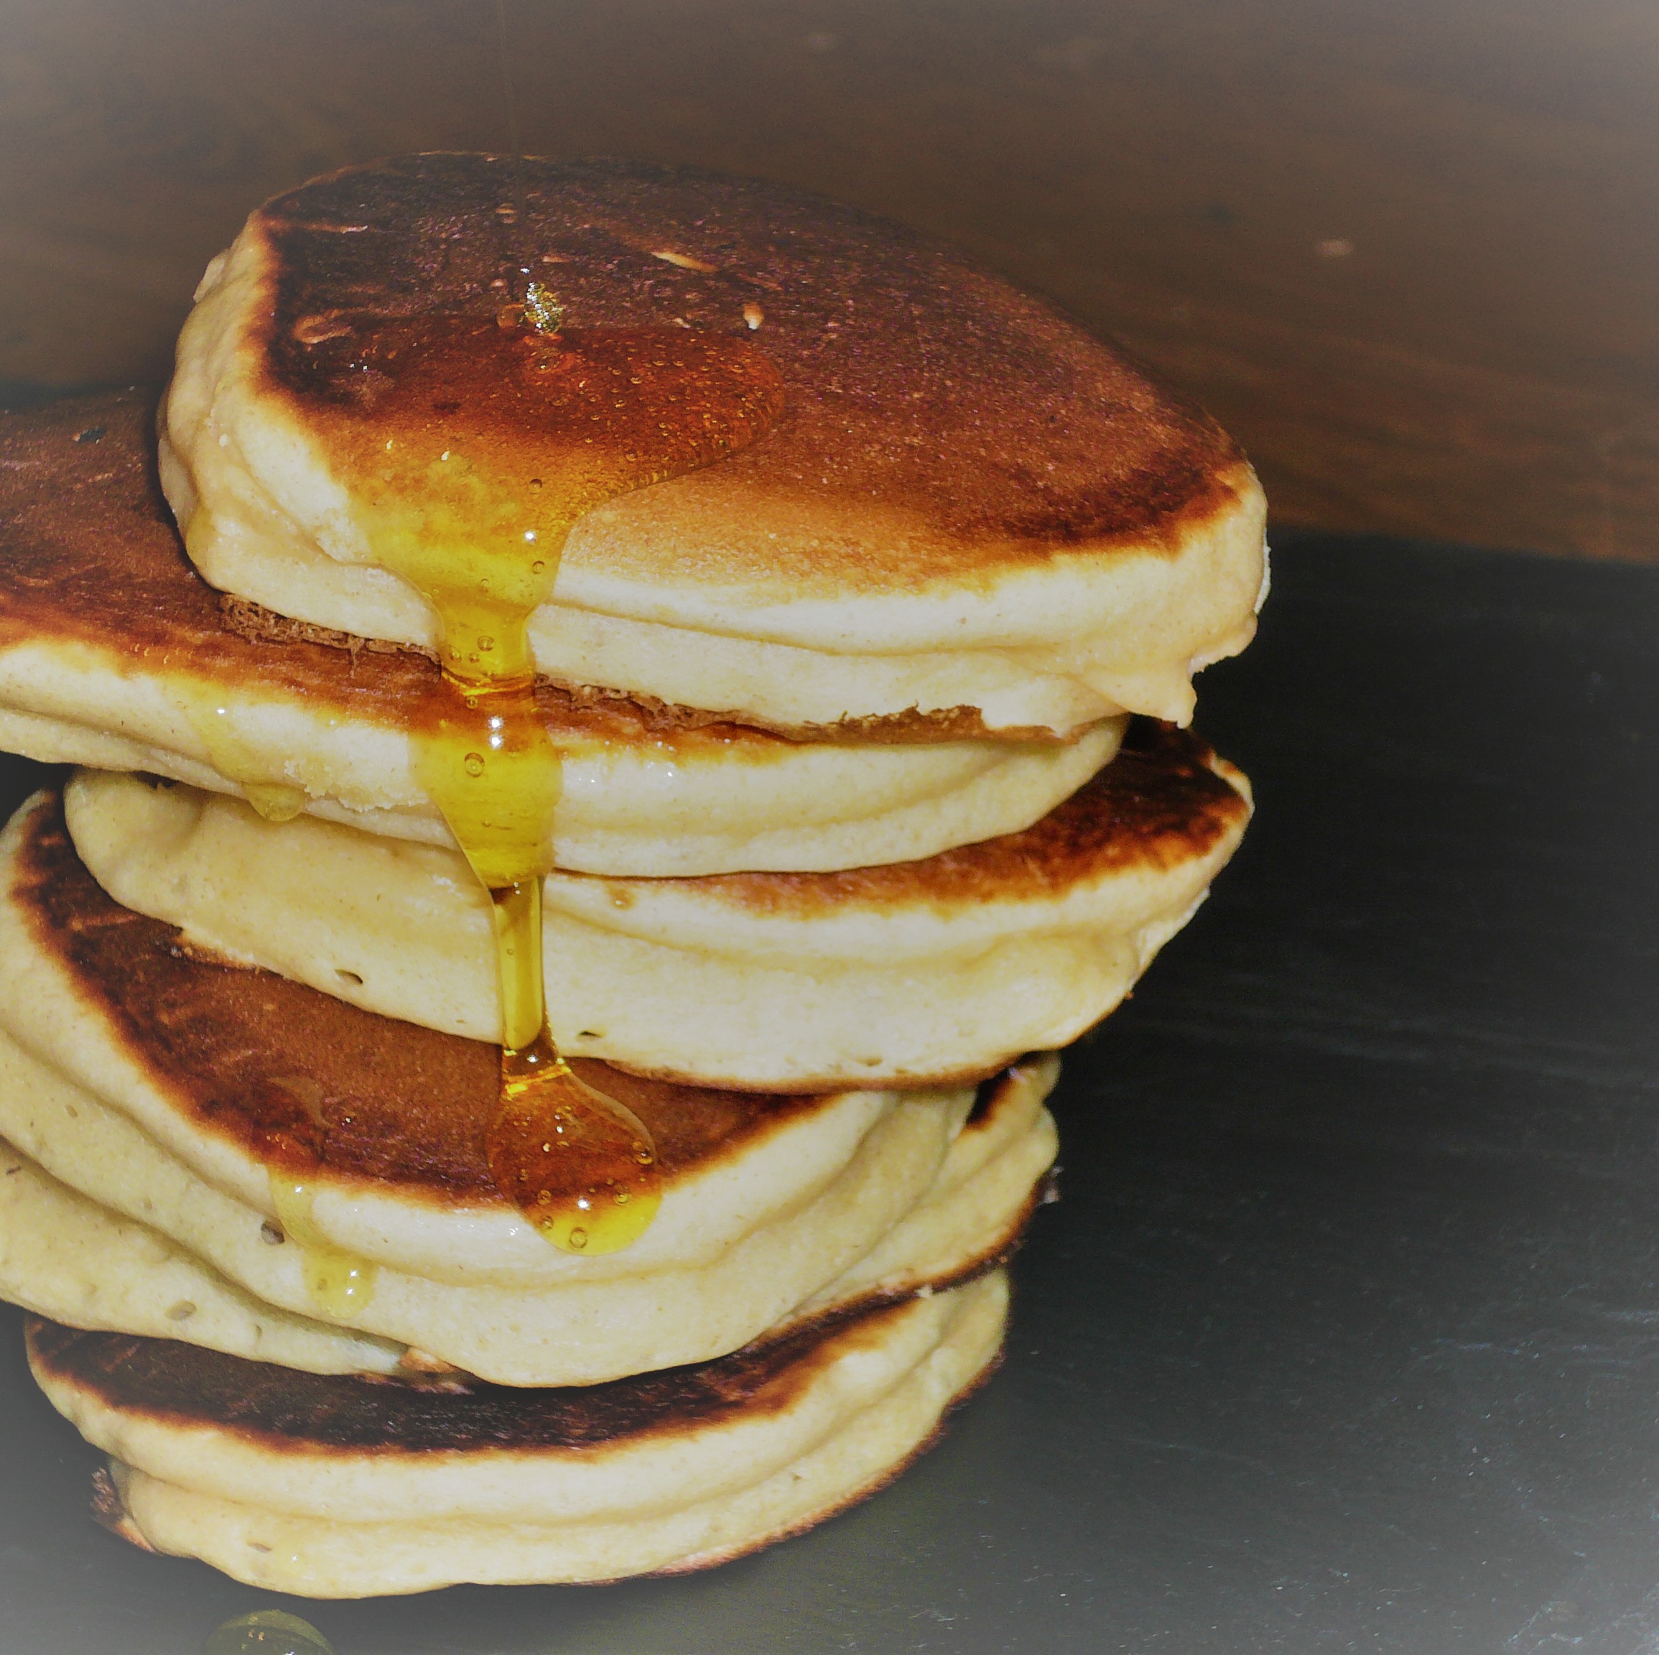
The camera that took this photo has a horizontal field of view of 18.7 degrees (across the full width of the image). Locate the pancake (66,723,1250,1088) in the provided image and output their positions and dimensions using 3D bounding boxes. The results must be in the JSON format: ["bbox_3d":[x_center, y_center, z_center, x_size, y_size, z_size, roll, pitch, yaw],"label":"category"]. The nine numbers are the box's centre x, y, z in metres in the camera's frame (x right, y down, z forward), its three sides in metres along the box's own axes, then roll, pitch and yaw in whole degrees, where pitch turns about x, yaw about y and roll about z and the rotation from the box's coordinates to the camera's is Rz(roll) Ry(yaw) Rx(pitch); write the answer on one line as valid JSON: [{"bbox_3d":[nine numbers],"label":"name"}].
[{"bbox_3d":[-0.017,-0.002,0.513,0.121,0.021,0.119,2,19,-1],"label":"pancake"}]

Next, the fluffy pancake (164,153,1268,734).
[{"bbox_3d":[-0.011,-0.039,0.498,0.109,0.018,0.109,8,28,-3],"label":"fluffy pancake"}]

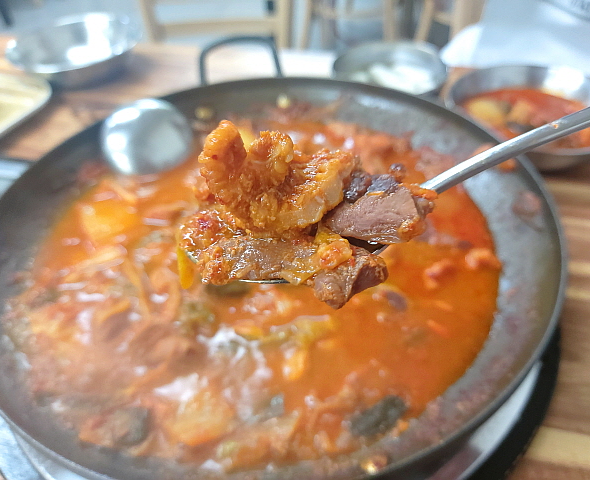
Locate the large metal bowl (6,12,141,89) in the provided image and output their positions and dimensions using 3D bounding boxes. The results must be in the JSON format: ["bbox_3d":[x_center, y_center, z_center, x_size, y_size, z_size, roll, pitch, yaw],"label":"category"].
[{"bbox_3d":[-0.255,-0.221,0.554,0.157,0.041,0.157,-2,45,2],"label":"large metal bowl"}]

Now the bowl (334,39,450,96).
[{"bbox_3d":[0.092,-0.151,0.462,0.107,0.047,0.107,-2,45,2],"label":"bowl"}]

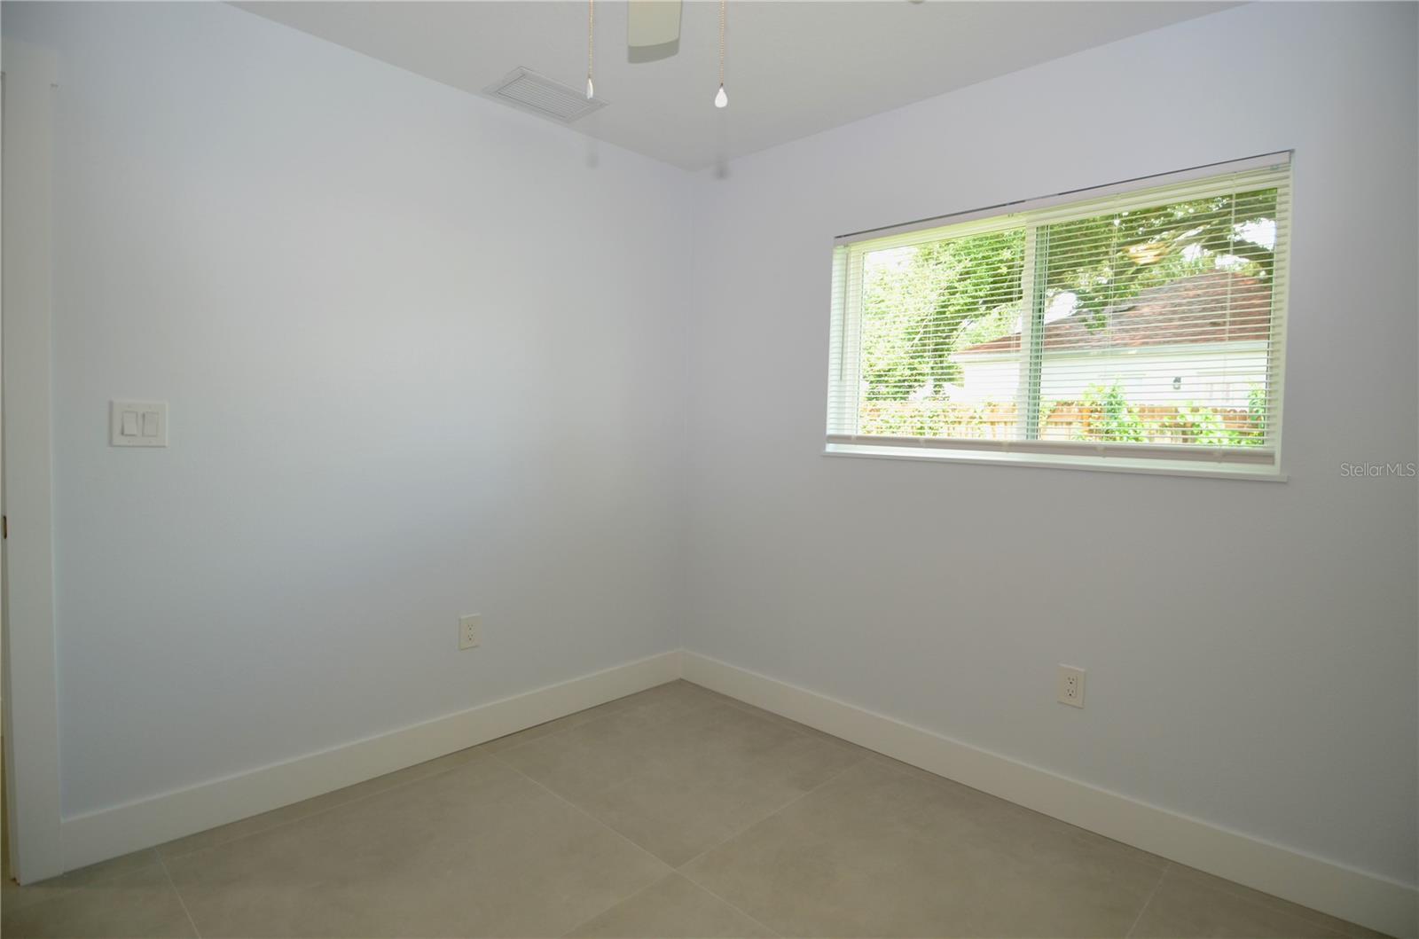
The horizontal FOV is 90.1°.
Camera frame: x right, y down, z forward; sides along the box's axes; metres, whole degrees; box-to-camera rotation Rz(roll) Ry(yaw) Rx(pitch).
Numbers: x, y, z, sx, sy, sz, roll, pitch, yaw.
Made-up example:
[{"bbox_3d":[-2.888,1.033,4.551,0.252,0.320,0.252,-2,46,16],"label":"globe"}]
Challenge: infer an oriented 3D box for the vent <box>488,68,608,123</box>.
[{"bbox_3d":[-0.594,-1.355,2.570,0.255,0.020,0.365,4,4,44],"label":"vent"}]

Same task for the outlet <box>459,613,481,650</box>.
[{"bbox_3d":[-0.905,0.616,2.680,0.010,0.125,0.080,4,4,44],"label":"outlet"}]

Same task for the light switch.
[{"bbox_3d":[-1.560,-0.124,1.937,0.012,0.125,0.125,4,4,44],"label":"light switch"}]

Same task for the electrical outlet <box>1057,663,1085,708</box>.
[{"bbox_3d":[1.150,0.691,2.250,0.080,0.125,0.010,4,4,44],"label":"electrical outlet"}]

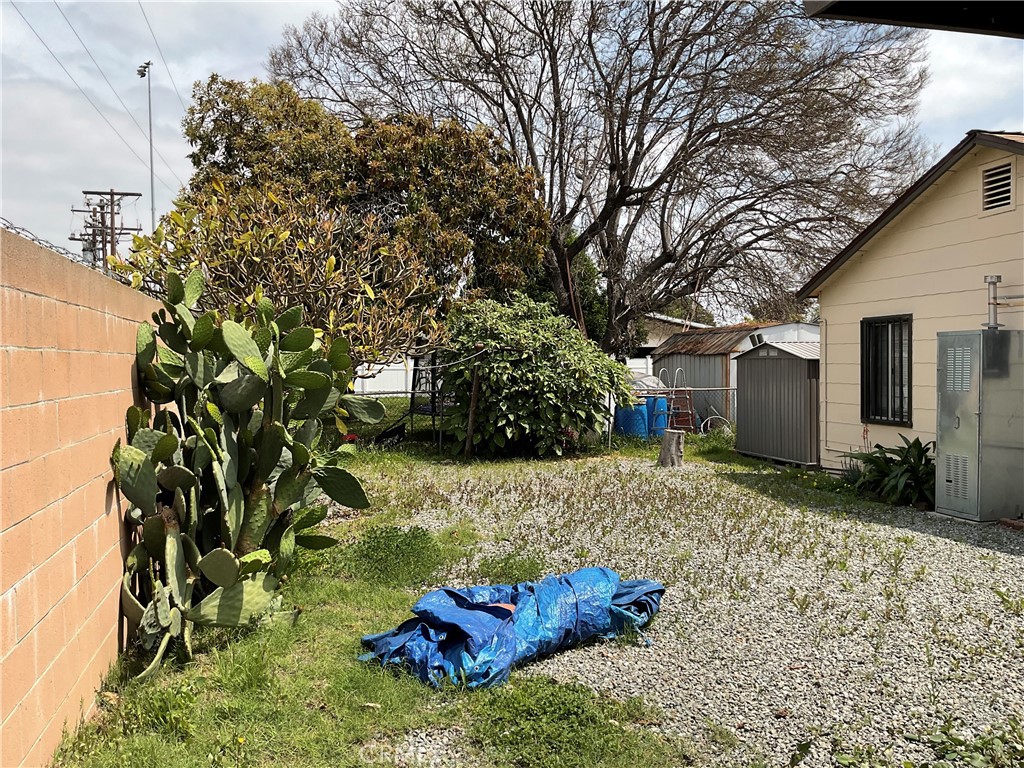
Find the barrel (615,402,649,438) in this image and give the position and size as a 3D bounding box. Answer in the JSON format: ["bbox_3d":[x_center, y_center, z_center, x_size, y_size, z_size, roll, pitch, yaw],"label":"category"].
[{"bbox_3d":[2.243,0.729,16.100,0.600,0.850,0.600,-1,2,0],"label":"barrel"}]

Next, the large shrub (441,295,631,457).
[{"bbox_3d":[0.416,-0.155,15.200,3.150,2.700,2.500,-1,2,-15],"label":"large shrub"}]

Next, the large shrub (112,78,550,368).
[{"bbox_3d":[-2.600,-1.556,12.500,5.800,5.700,4.500,-1,2,-15],"label":"large shrub"}]

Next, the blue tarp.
[{"bbox_3d":[-0.043,1.305,4.764,1.660,0.340,0.760,-1,2,-15],"label":"blue tarp"}]

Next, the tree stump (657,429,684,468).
[{"bbox_3d":[2.393,0.951,12.950,0.390,0.570,0.390,-1,2,-15],"label":"tree stump"}]

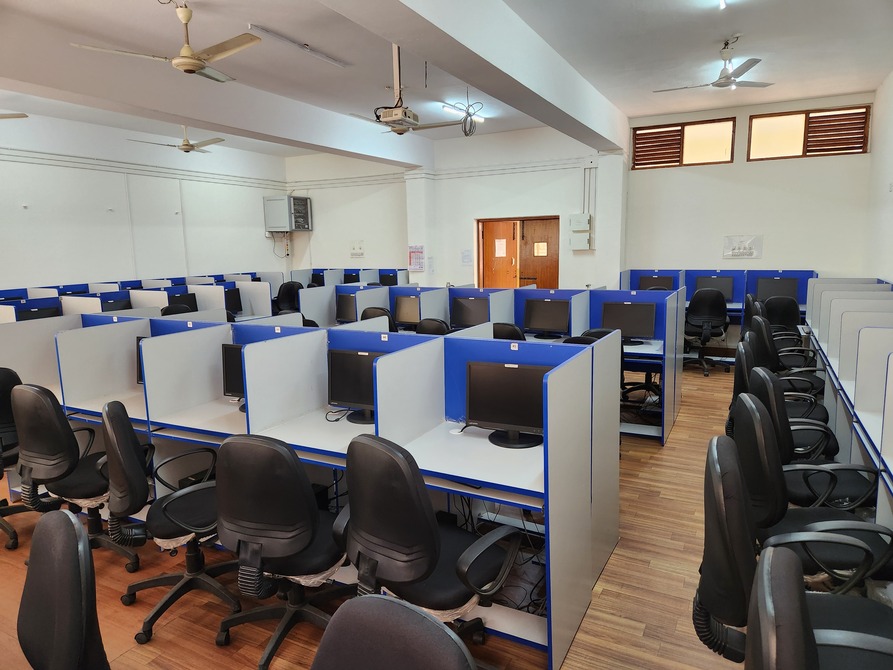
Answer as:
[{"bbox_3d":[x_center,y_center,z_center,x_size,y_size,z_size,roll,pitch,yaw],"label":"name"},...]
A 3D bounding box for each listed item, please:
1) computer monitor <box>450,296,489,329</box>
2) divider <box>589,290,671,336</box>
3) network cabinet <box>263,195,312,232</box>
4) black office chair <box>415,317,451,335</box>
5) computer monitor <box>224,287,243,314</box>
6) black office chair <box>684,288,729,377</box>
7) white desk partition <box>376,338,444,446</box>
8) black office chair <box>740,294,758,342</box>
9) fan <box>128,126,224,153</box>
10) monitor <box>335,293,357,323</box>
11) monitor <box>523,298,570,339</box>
[{"bbox_3d":[0.270,-0.184,5.626,0.430,0.340,0.200,3,10,27],"label":"computer monitor"},{"bbox_3d":[1.623,-0.174,5.202,0.730,0.430,0.030,3,10,27],"label":"divider"},{"bbox_3d":[-3.005,-2.286,11.259,0.580,0.620,0.620,3,10,27],"label":"network cabinet"},{"bbox_3d":[0.036,0.327,5.248,0.600,0.990,0.620,6,12,41],"label":"black office chair"},{"bbox_3d":[-2.784,-0.414,7.568,0.200,0.340,0.430,3,10,27],"label":"computer monitor"},{"bbox_3d":[3.128,-0.059,7.224,0.600,1.020,0.620,3,10,24],"label":"black office chair"},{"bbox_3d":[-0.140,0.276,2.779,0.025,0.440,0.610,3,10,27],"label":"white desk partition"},{"bbox_3d":[3.428,0.116,6.278,0.620,1.040,0.600,3,10,27],"label":"black office chair"},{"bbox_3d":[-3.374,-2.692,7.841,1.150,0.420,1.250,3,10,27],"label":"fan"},{"bbox_3d":[-1.007,-0.259,6.535,0.440,0.355,0.215,3,10,27],"label":"monitor"},{"bbox_3d":[0.901,-0.148,5.297,0.430,0.340,0.200,4,10,30],"label":"monitor"}]

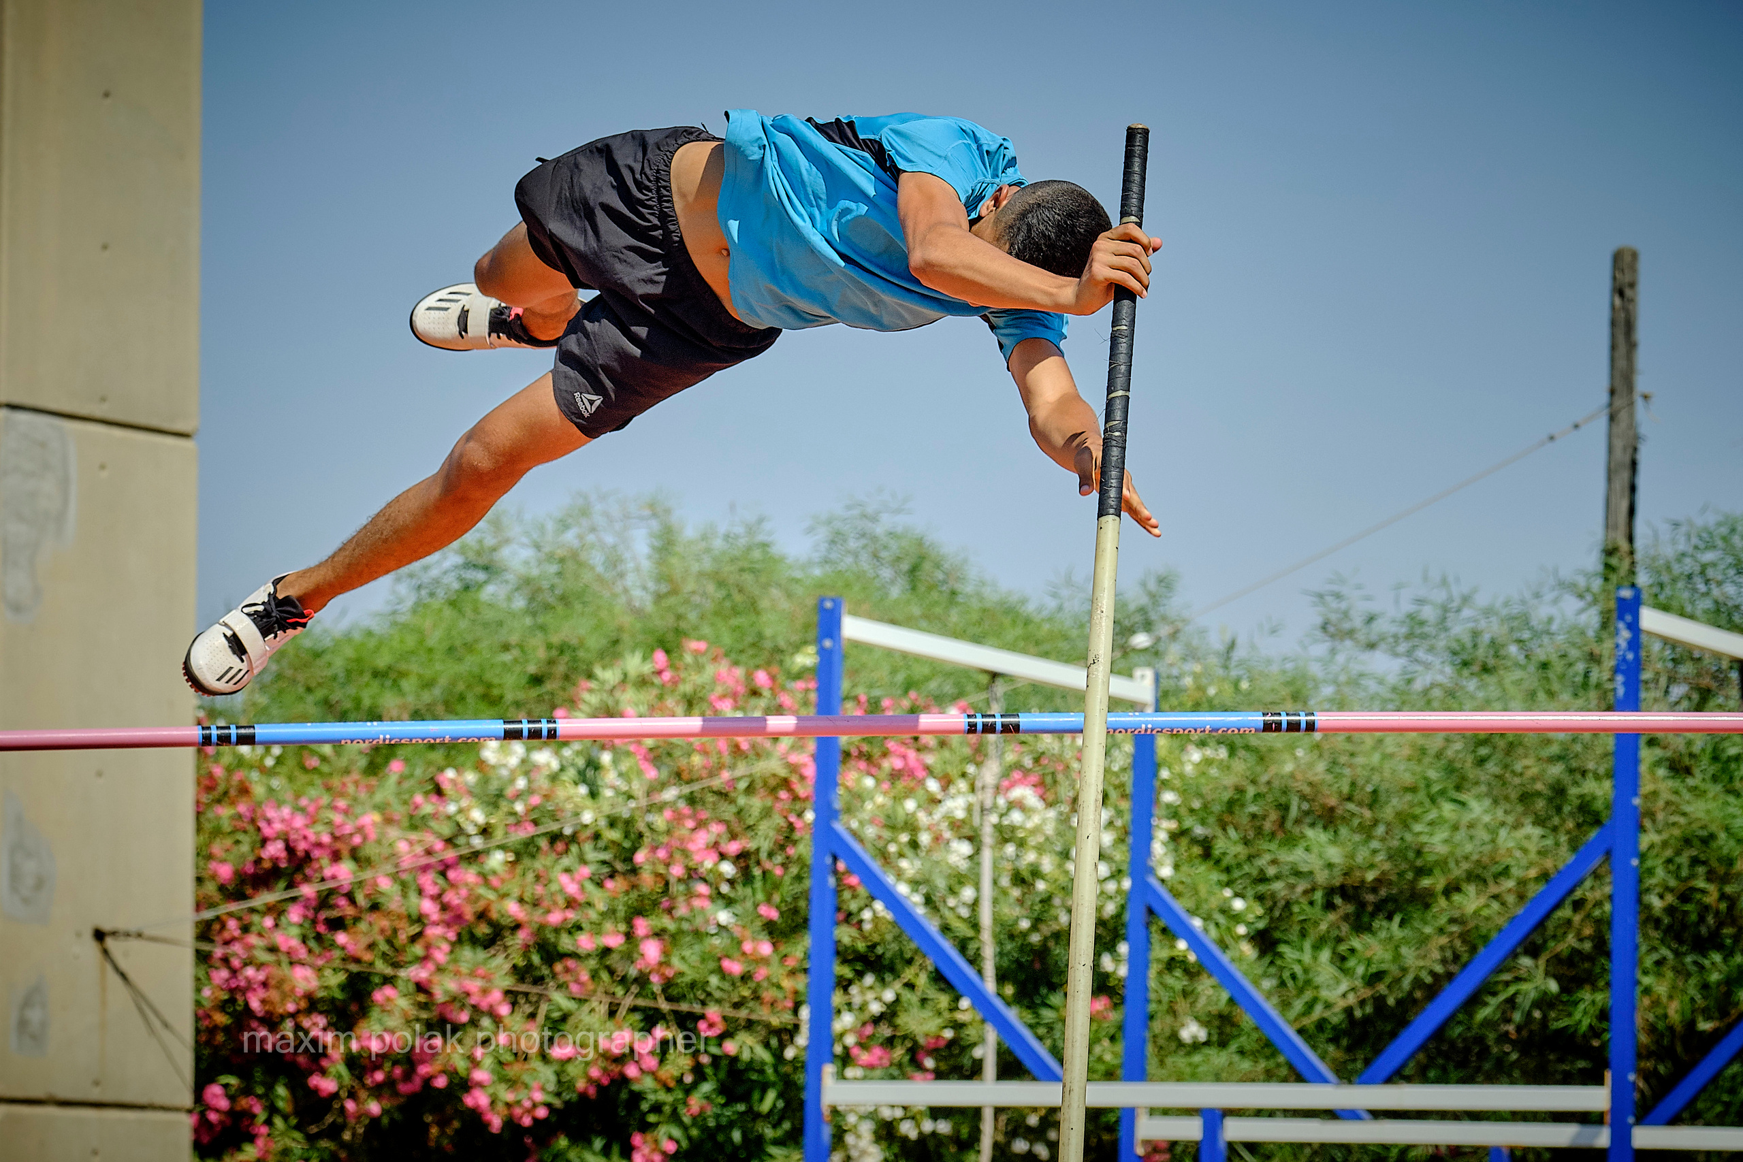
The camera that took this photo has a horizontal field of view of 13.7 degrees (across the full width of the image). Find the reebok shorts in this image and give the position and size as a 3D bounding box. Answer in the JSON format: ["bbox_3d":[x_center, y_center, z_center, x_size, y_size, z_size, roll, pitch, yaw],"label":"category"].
[{"bbox_3d":[-0.327,-0.432,10.050,0.360,0.370,0.280,-26,21,3],"label":"reebok shorts"}]

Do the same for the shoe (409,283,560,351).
[{"bbox_3d":[-0.515,-0.366,10.050,0.265,0.097,0.115,-3,3,-6],"label":"shoe"}]

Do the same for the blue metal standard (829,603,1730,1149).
[{"bbox_3d":[1.292,1.783,19.358,2.251,3.300,2.216,-1,-6,24],"label":"blue metal standard"}]

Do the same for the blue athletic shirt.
[{"bbox_3d":[0.031,-0.477,9.970,0.470,0.380,0.280,5,20,15],"label":"blue athletic shirt"}]

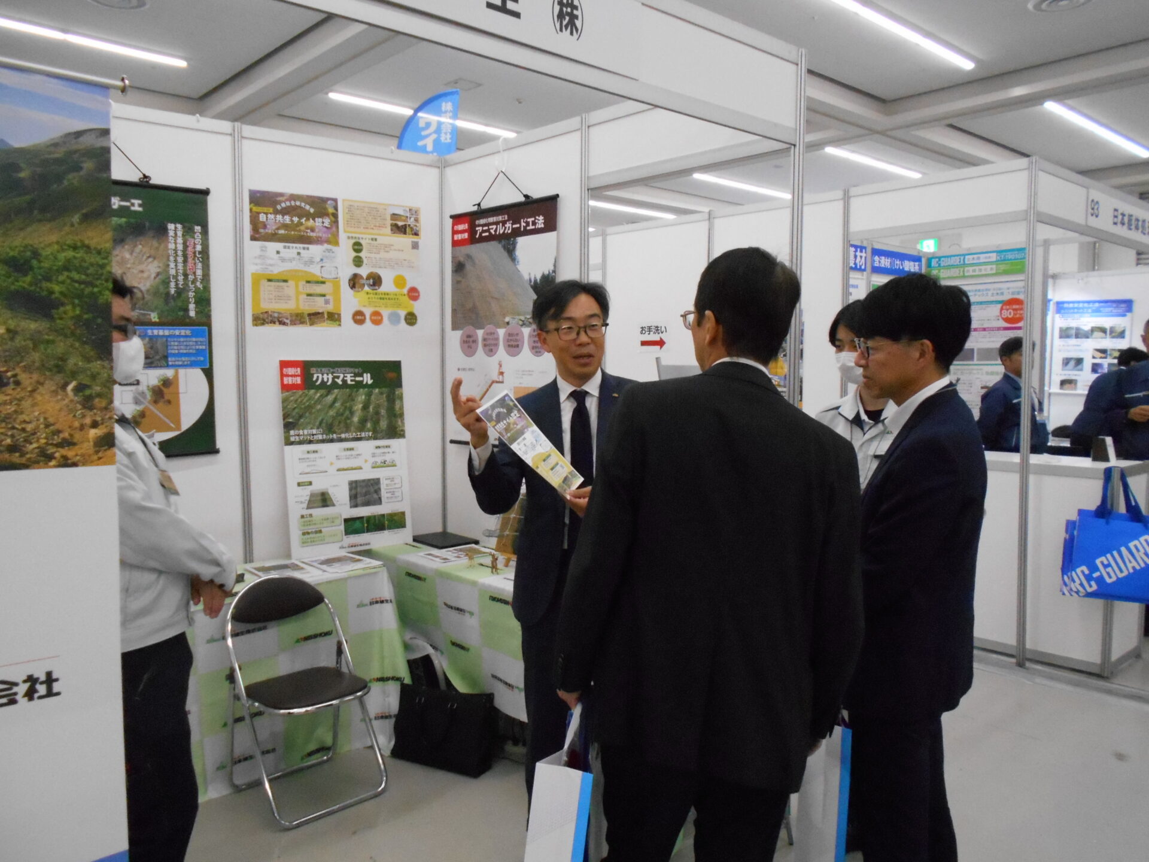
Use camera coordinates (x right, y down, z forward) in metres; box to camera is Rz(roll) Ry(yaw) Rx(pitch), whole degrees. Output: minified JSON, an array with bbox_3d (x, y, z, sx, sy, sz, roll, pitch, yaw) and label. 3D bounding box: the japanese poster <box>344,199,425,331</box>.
[{"bbox_3d":[-0.868,-0.758,3.965,0.405,0.565,0.010,-5,7,-42],"label":"japanese poster"}]

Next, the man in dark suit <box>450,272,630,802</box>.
[{"bbox_3d":[-0.061,0.484,2.242,0.550,1.740,0.450,-1,5,-13],"label":"man in dark suit"}]

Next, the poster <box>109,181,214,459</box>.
[{"bbox_3d":[-1.718,-0.404,3.182,0.770,1.060,0.030,-5,7,-42],"label":"poster"}]

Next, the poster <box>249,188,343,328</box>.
[{"bbox_3d":[-1.181,-0.725,3.681,0.405,0.570,0.010,-5,7,-42],"label":"poster"}]

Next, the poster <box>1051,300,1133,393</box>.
[{"bbox_3d":[5.563,-0.903,9.296,0.020,1.000,0.750,-5,7,-42],"label":"poster"}]

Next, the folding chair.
[{"bbox_3d":[-0.966,0.907,3.097,0.450,0.755,0.460,-4,6,-36],"label":"folding chair"}]

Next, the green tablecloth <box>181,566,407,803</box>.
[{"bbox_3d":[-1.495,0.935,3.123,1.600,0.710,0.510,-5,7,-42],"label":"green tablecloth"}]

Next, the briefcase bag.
[{"bbox_3d":[-0.505,1.121,3.311,0.385,0.285,0.145,2,6,26],"label":"briefcase bag"}]

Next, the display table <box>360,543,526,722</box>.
[{"bbox_3d":[-0.188,0.900,3.469,0.470,0.700,1.800,-5,7,-42],"label":"display table"}]

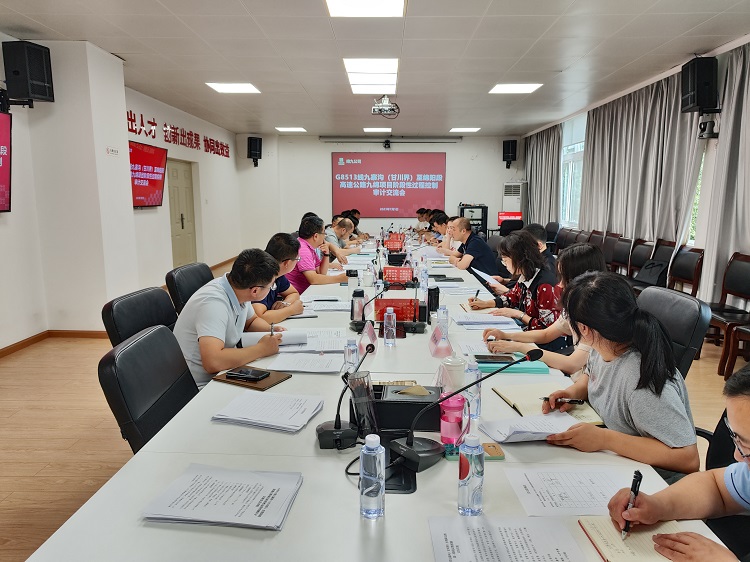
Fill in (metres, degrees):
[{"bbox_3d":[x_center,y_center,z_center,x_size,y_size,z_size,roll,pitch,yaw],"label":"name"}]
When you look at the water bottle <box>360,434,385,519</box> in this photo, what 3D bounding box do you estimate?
[{"bbox_3d":[-0.005,0.425,1.130,0.053,0.183,0.053,1,9,2],"label":"water bottle"}]

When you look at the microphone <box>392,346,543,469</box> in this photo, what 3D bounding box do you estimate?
[{"bbox_3d":[0.253,0.323,1.377,0.430,0.280,0.140,-2,8,-14],"label":"microphone"}]

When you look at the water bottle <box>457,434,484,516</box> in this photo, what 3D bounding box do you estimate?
[{"bbox_3d":[0.212,0.419,1.138,0.057,0.177,0.057,0,8,1],"label":"water bottle"}]

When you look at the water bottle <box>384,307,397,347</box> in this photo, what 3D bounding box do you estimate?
[{"bbox_3d":[0.074,0.224,2.498,0.057,0.177,0.057,0,8,1],"label":"water bottle"}]

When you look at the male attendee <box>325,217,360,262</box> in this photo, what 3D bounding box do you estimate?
[{"bbox_3d":[-0.520,-0.181,6.378,0.620,1.166,0.540,0,9,0],"label":"male attendee"}]

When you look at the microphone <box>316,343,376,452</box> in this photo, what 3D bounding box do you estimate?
[{"bbox_3d":[-0.076,0.320,1.556,0.135,0.252,0.300,2,10,12],"label":"microphone"}]

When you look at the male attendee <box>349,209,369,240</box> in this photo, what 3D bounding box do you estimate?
[{"bbox_3d":[-0.508,-0.690,10.019,0.750,1.340,0.500,0,8,1],"label":"male attendee"}]

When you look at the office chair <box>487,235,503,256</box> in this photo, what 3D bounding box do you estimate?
[{"bbox_3d":[1.122,0.050,5.941,0.640,1.040,0.600,0,8,1],"label":"office chair"}]

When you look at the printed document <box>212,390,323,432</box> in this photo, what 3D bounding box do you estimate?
[{"bbox_3d":[-0.346,0.418,1.673,0.310,0.016,0.235,4,10,19],"label":"printed document"}]

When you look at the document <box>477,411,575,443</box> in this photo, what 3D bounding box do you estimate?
[{"bbox_3d":[0.458,0.428,1.514,0.285,0.040,0.180,-2,10,-11],"label":"document"}]

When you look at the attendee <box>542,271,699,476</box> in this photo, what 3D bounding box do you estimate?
[{"bbox_3d":[0.753,0.582,1.590,0.560,1.233,0.540,0,9,-3],"label":"attendee"}]

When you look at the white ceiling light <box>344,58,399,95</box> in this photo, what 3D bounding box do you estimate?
[{"bbox_3d":[-0.021,-2.571,6.585,0.600,0.050,1.800,0,8,1],"label":"white ceiling light"}]

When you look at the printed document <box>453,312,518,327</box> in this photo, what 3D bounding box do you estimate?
[{"bbox_3d":[0.590,0.217,2.873,0.297,0.017,0.225,0,9,-2],"label":"printed document"}]

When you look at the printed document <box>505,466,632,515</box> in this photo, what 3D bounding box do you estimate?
[{"bbox_3d":[0.481,0.489,1.225,0.297,0.005,0.210,0,9,0],"label":"printed document"}]

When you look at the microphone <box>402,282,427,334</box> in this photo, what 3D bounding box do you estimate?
[{"bbox_3d":[0.216,0.126,2.775,0.120,0.230,0.360,0,9,3],"label":"microphone"}]

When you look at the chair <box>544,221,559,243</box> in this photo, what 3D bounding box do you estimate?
[{"bbox_3d":[2.660,-0.468,8.639,0.620,1.000,0.600,-2,10,-12],"label":"chair"}]

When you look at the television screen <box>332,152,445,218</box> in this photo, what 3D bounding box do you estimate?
[{"bbox_3d":[0.329,-2.214,12.051,2.620,1.500,0.070,0,9,1],"label":"television screen"}]

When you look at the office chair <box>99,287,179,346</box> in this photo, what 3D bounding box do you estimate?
[{"bbox_3d":[-0.890,0.564,2.450,0.640,0.970,0.580,3,10,18],"label":"office chair"}]

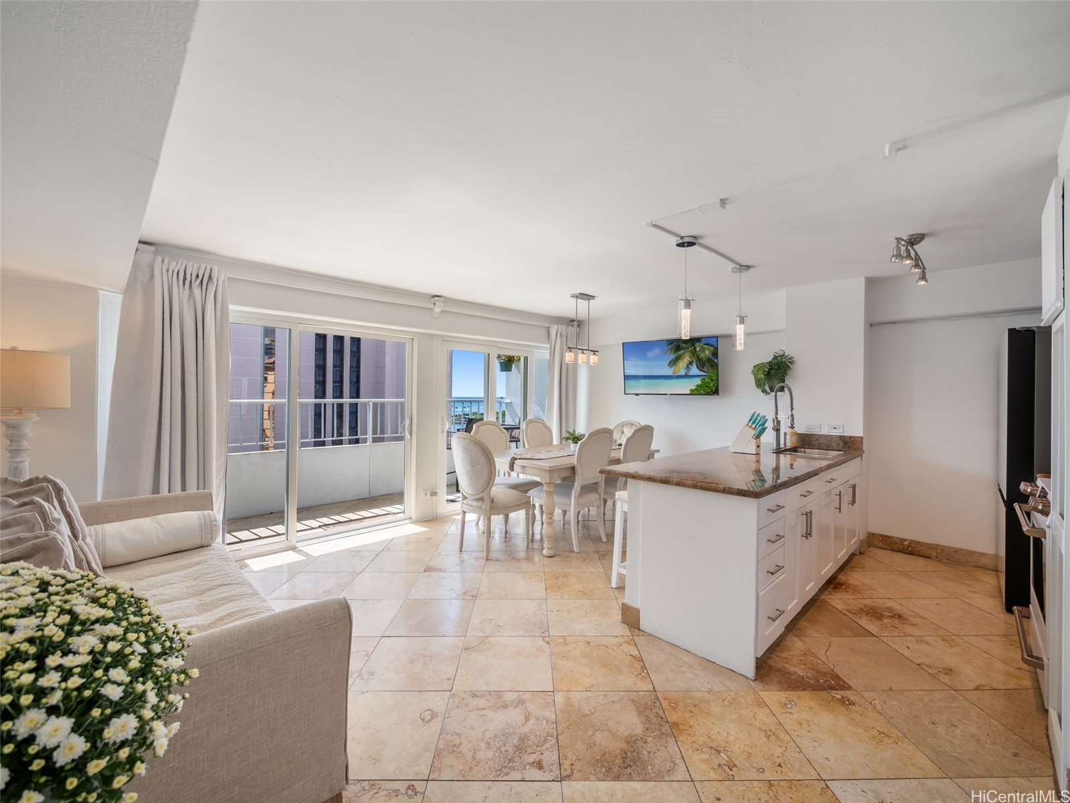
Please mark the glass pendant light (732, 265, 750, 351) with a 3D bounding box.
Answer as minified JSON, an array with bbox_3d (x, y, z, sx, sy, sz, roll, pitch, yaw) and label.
[{"bbox_3d":[1.639,-0.731,3.445,0.135,0.680,0.135,-1,1,-45],"label":"glass pendant light"}]

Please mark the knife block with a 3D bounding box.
[{"bbox_3d":[1.678,0.293,3.474,0.100,0.236,0.200,-1,1,-45],"label":"knife block"}]

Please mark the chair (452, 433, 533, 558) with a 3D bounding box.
[{"bbox_3d":[-0.385,0.793,3.823,0.490,1.040,0.580,1,1,45],"label":"chair"}]

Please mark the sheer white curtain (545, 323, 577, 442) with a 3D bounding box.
[{"bbox_3d":[0.339,0.125,5.743,0.560,2.320,0.150,-1,1,-45],"label":"sheer white curtain"}]

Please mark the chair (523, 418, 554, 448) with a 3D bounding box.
[{"bbox_3d":[0.260,0.772,5.075,0.530,1.090,0.640,0,0,-43],"label":"chair"}]

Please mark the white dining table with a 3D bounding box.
[{"bbox_3d":[0.409,0.923,4.630,1.780,0.765,1.040,-1,1,-43],"label":"white dining table"}]

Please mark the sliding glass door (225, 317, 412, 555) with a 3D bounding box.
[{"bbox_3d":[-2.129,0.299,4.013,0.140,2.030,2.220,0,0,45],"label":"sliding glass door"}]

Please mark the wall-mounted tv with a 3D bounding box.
[{"bbox_3d":[1.553,-0.388,5.026,1.090,0.640,0.070,0,6,34],"label":"wall-mounted tv"}]

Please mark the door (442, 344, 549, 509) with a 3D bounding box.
[{"bbox_3d":[-0.442,0.296,5.572,1.820,2.000,0.110,-1,1,-45],"label":"door"}]

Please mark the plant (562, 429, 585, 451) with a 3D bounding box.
[{"bbox_3d":[0.439,0.436,4.707,0.240,0.240,0.240,0,0,0],"label":"plant"}]

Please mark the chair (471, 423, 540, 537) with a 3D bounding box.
[{"bbox_3d":[-0.315,0.771,4.518,0.510,1.070,0.620,-1,1,-45],"label":"chair"}]

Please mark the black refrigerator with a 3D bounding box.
[{"bbox_3d":[3.530,0.435,2.793,0.720,1.790,0.840,0,0,45],"label":"black refrigerator"}]

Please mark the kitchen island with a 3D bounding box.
[{"bbox_3d":[1.665,0.873,3.274,2.560,0.905,0.890,0,0,-44],"label":"kitchen island"}]

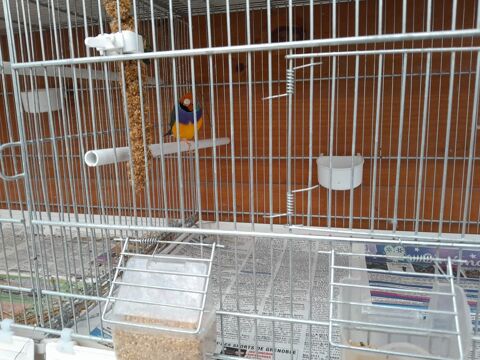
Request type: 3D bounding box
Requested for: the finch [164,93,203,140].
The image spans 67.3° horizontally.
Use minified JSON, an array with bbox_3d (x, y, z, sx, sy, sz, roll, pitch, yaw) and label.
[{"bbox_3d":[-0.079,-0.081,0.473,0.040,0.063,0.085,-6,9,-28],"label":"finch"}]

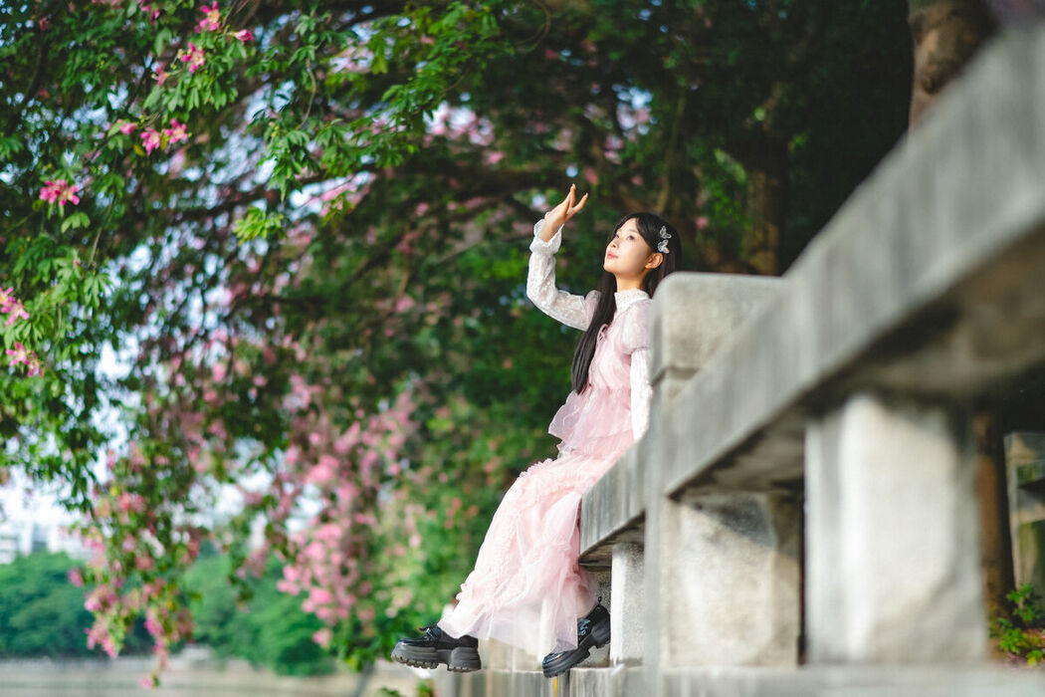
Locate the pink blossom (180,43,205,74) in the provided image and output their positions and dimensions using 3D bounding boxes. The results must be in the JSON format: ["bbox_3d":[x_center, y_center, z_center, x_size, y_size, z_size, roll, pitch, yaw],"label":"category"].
[{"bbox_3d":[-1.352,-1.189,6.900,0.105,0.125,0.080,2,-11,-10],"label":"pink blossom"}]

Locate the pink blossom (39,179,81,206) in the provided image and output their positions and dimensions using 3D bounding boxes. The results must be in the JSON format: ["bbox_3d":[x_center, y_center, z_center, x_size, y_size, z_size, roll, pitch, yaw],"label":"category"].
[{"bbox_3d":[-1.899,-0.638,6.900,0.165,0.105,0.100,0,-11,0],"label":"pink blossom"}]

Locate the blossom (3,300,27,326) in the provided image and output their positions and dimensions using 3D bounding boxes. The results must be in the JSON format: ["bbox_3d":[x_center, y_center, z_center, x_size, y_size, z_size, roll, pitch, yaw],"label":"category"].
[{"bbox_3d":[-2.082,-0.149,6.900,0.098,0.105,0.080,1,-11,-5],"label":"blossom"}]

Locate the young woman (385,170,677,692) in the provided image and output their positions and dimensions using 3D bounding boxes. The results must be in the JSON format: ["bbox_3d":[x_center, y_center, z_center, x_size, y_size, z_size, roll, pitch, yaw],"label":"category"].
[{"bbox_3d":[0.036,0.277,5.300,0.850,1.480,0.550,4,-11,-20],"label":"young woman"}]

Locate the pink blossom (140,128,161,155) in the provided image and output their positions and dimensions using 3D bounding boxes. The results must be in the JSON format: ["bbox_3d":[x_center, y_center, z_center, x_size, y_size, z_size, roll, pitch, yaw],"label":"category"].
[{"bbox_3d":[-1.524,-0.851,6.900,0.092,0.105,0.080,1,-11,-5],"label":"pink blossom"}]

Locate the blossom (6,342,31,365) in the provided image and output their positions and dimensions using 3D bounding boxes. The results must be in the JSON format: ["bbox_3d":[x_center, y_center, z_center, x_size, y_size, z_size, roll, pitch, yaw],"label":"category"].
[{"bbox_3d":[-2.066,0.018,6.900,0.098,0.098,0.080,-1,-11,5],"label":"blossom"}]

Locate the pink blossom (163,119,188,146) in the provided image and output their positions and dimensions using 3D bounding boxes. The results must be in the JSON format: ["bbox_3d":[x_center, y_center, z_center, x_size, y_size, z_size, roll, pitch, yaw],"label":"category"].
[{"bbox_3d":[-1.417,-0.887,6.900,0.105,0.112,0.080,1,-11,-5],"label":"pink blossom"}]

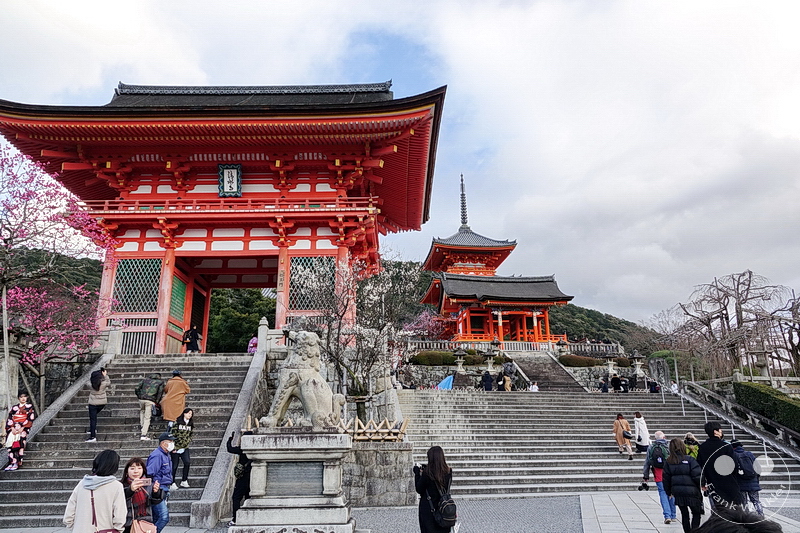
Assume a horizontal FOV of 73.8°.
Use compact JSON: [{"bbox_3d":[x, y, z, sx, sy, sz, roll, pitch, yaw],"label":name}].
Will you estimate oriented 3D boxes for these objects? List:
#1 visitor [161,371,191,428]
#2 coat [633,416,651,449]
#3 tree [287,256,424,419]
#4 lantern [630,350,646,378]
[{"bbox_3d":[-5.454,3.333,12.957,0.580,1.568,0.480,-2,-17,5],"label":"visitor"},{"bbox_3d":[8.757,5.984,19.294,0.600,1.070,0.420,1,-17,-7],"label":"coat"},{"bbox_3d":[-1.271,2.191,15.224,3.900,5.150,3.600,-1,-17,0],"label":"tree"},{"bbox_3d":[16.388,6.710,36.638,1.050,1.870,1.050,2,-17,-10],"label":"lantern"}]

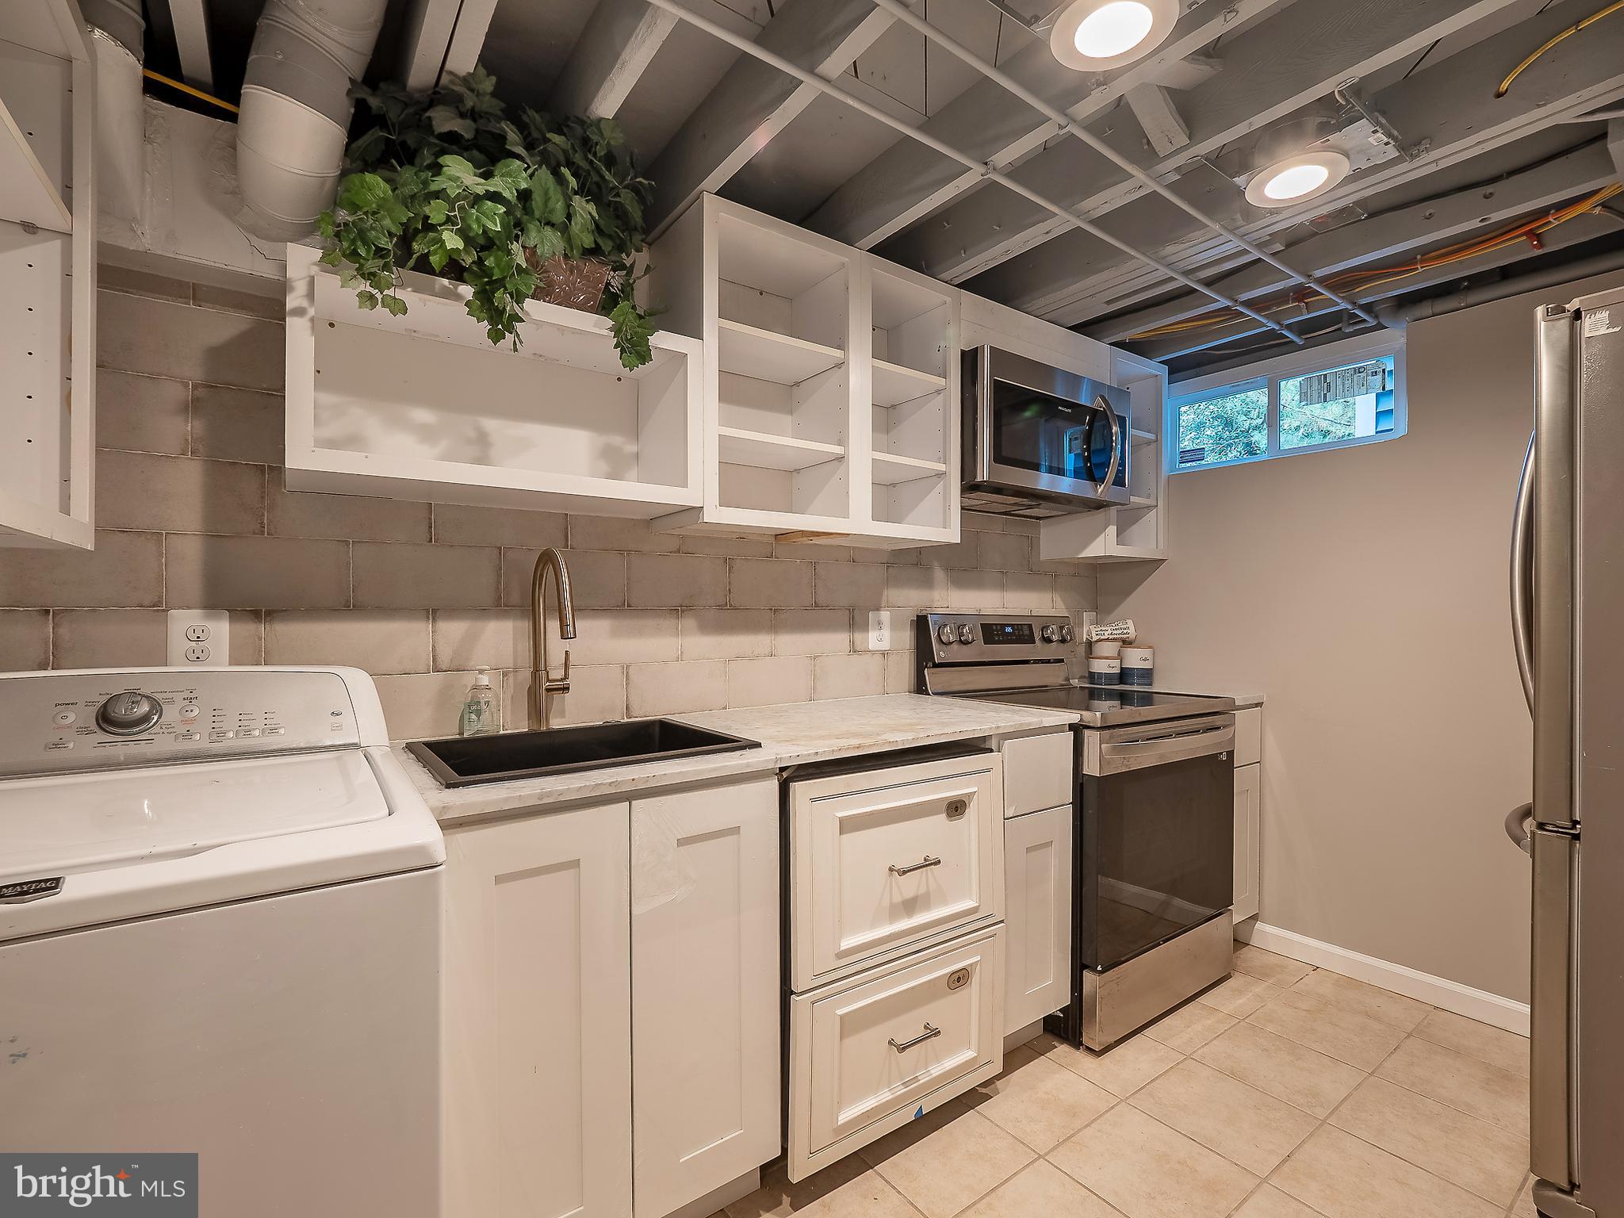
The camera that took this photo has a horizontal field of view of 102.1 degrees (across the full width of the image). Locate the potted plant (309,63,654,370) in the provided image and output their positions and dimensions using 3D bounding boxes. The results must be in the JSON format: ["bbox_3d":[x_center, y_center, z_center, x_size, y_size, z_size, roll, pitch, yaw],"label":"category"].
[{"bbox_3d":[-0.666,-0.809,1.431,0.653,0.530,0.347,1,0,-33],"label":"potted plant"}]

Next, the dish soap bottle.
[{"bbox_3d":[-0.759,0.210,1.502,0.079,0.159,0.049,0,0,-33],"label":"dish soap bottle"}]

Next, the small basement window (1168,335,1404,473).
[{"bbox_3d":[1.691,-0.715,2.397,0.070,0.330,0.735,0,0,-36],"label":"small basement window"}]

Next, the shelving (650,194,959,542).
[{"bbox_3d":[0.013,-0.599,1.941,0.862,0.783,0.321,1,0,-33],"label":"shelving"}]

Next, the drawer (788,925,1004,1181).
[{"bbox_3d":[0.055,0.913,1.638,0.587,0.354,0.571,1,0,-33],"label":"drawer"}]

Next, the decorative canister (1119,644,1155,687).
[{"bbox_3d":[1.279,0.227,2.580,0.119,0.150,0.119,0,0,-3],"label":"decorative canister"}]

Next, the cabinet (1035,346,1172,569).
[{"bbox_3d":[1.168,-0.573,2.656,0.400,0.766,0.326,0,0,-33],"label":"cabinet"}]

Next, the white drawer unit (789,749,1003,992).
[{"bbox_3d":[0.054,0.535,1.639,0.585,0.398,0.571,1,0,-33],"label":"white drawer unit"}]

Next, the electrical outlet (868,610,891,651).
[{"bbox_3d":[0.231,0.073,2.224,0.088,0.132,0.009,0,0,-33],"label":"electrical outlet"}]

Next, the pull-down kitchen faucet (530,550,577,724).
[{"bbox_3d":[-0.575,0.076,1.494,0.092,0.427,0.245,0,0,-33],"label":"pull-down kitchen faucet"}]

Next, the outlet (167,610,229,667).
[{"bbox_3d":[-1.185,0.069,1.267,0.088,0.132,0.009,0,0,-33],"label":"outlet"}]

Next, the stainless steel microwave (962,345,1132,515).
[{"bbox_3d":[0.746,-0.582,2.321,0.755,0.412,0.420,0,0,-33],"label":"stainless steel microwave"}]

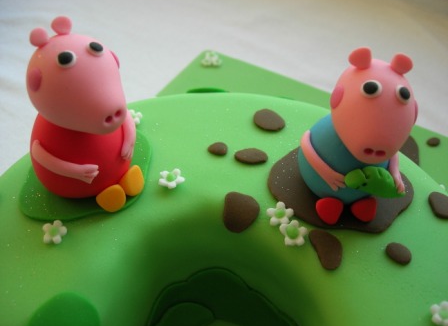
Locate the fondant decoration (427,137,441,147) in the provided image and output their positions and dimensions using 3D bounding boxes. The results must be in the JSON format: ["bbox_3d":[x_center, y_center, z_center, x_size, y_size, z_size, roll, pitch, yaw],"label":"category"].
[{"bbox_3d":[0.140,-0.014,0.329,0.009,0.004,0.007,1,46,-1],"label":"fondant decoration"}]

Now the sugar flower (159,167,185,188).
[{"bbox_3d":[-0.025,0.007,0.233,0.012,0.004,0.012,1,46,-1],"label":"sugar flower"}]

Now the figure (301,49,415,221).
[{"bbox_3d":[0.054,-0.011,0.201,0.042,0.071,0.045,5,46,2],"label":"figure"}]

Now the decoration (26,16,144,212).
[{"bbox_3d":[-0.058,-0.018,0.197,0.047,0.077,0.043,35,54,27],"label":"decoration"}]

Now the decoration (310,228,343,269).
[{"bbox_3d":[0.045,0.037,0.213,0.011,0.003,0.021,-23,48,1],"label":"decoration"}]

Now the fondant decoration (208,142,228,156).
[{"bbox_3d":[-0.003,-0.007,0.241,0.010,0.004,0.007,1,46,-1],"label":"fondant decoration"}]

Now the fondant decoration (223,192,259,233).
[{"bbox_3d":[0.008,0.021,0.214,0.016,0.004,0.019,1,64,-1],"label":"fondant decoration"}]

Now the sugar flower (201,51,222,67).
[{"bbox_3d":[-0.011,-0.090,0.429,0.018,0.004,0.018,1,46,-1],"label":"sugar flower"}]

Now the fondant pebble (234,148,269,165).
[{"bbox_3d":[0.013,-0.003,0.238,0.017,0.004,0.010,5,46,2],"label":"fondant pebble"}]

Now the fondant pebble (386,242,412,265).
[{"bbox_3d":[0.074,0.038,0.209,0.011,0.004,0.009,26,55,18],"label":"fondant pebble"}]

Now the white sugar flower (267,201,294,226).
[{"bbox_3d":[0.025,0.022,0.214,0.012,0.003,0.011,-2,57,2],"label":"white sugar flower"}]

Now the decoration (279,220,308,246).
[{"bbox_3d":[0.031,0.031,0.219,0.012,0.004,0.012,-10,55,10],"label":"decoration"}]

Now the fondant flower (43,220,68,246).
[{"bbox_3d":[-0.074,0.030,0.213,0.011,0.004,0.011,3,54,-3],"label":"fondant flower"}]

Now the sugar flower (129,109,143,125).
[{"bbox_3d":[-0.050,-0.025,0.268,0.012,0.004,0.012,-2,39,2],"label":"sugar flower"}]

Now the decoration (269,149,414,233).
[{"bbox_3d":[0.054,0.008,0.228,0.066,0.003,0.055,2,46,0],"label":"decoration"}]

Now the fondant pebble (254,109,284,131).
[{"bbox_3d":[0.024,-0.023,0.267,0.016,0.004,0.016,3,46,1],"label":"fondant pebble"}]

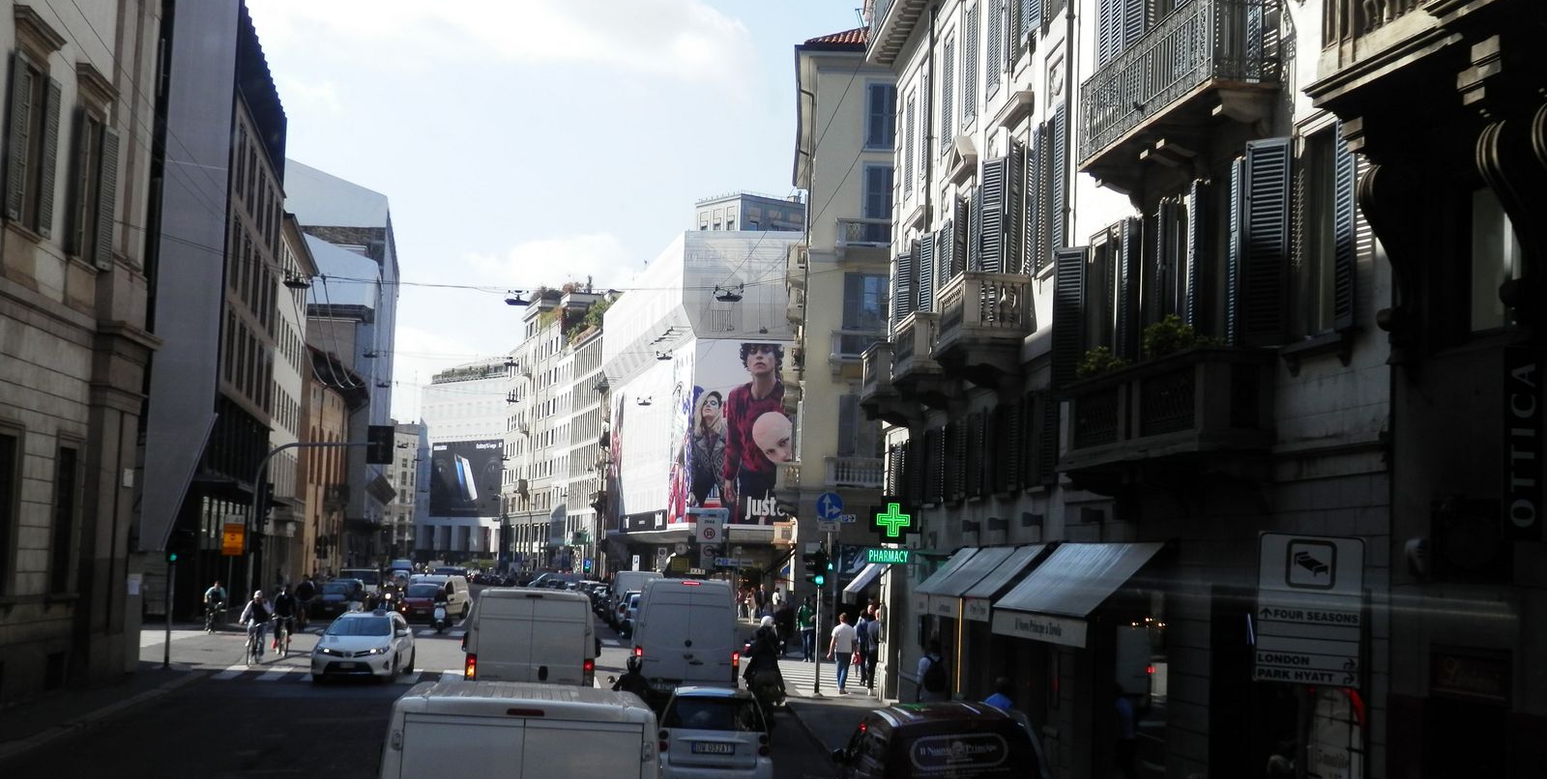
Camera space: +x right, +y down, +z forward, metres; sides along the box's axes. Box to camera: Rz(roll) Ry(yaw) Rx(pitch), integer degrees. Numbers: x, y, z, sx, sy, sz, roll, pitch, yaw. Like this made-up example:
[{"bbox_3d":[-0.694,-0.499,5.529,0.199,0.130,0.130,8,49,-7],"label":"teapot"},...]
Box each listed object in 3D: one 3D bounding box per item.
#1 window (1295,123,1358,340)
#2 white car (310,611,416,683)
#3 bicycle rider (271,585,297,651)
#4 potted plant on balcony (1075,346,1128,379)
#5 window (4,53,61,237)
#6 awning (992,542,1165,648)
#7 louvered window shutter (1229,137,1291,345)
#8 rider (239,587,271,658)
[{"bbox_3d":[4.853,-1.364,17.660,0.140,1.780,1.100,3,-5,-7],"label":"window"},{"bbox_3d":[-9.536,5.981,46.928,1.780,1.500,4.300,3,-5,-4],"label":"white car"},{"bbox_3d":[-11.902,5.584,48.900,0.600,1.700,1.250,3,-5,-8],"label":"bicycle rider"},{"bbox_3d":[3.723,-0.255,22.900,0.420,0.520,0.700,3,-5,-7],"label":"potted plant on balcony"},{"bbox_3d":[-11.980,-3.926,32.830,0.250,2.580,2.400,3,-5,-5],"label":"window"},{"bbox_3d":[3.546,2.391,23.955,0.920,1.160,4.168,3,-5,-7],"label":"awning"},{"bbox_3d":[4.838,-1.473,19.797,0.580,2.080,0.200,3,-5,-8],"label":"louvered window shutter"},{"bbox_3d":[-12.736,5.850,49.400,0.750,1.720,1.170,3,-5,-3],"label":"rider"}]

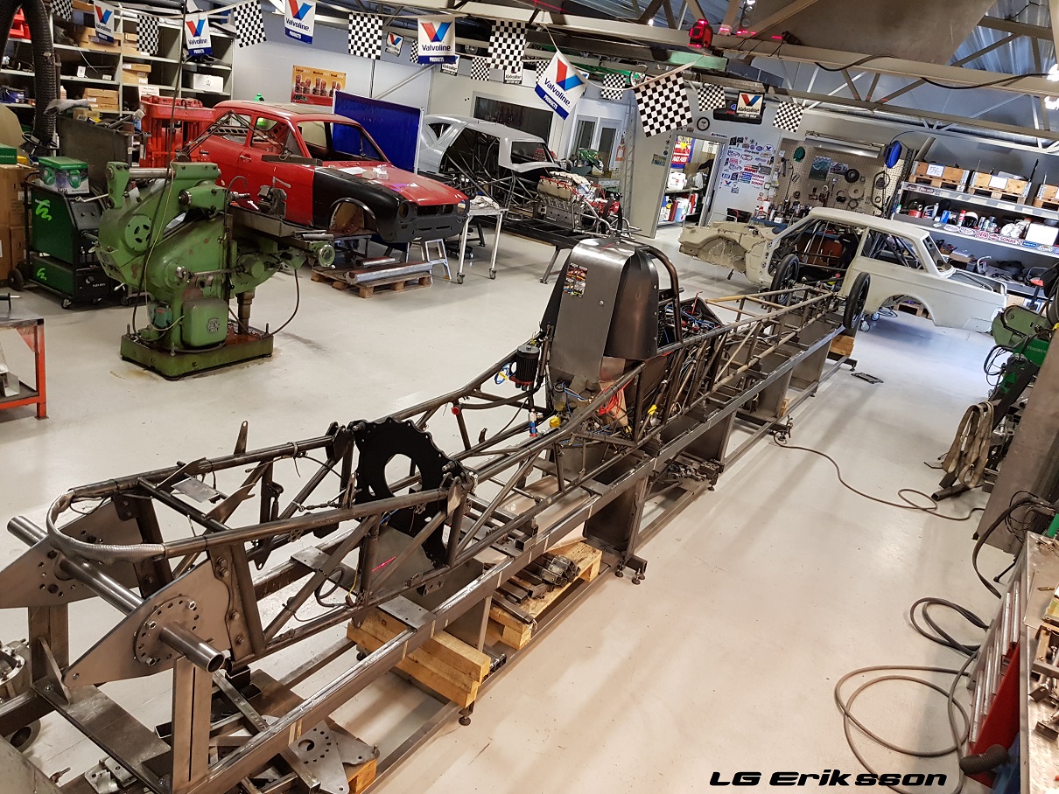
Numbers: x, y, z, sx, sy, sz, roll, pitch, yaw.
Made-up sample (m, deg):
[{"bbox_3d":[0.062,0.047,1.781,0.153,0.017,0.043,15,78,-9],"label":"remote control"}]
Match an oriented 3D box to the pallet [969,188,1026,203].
[{"bbox_3d":[7.488,-3.235,12.761,0.800,0.144,1.200,20,22,24],"label":"pallet"}]

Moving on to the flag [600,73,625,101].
[{"bbox_3d":[1.061,-3.907,10.017,0.300,0.285,0.020,20,23,27],"label":"flag"}]

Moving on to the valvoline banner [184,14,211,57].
[{"bbox_3d":[-2.864,-3.139,6.892,0.320,0.325,0.020,7,16,31],"label":"valvoline banner"}]

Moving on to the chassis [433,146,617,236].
[{"bbox_3d":[-0.177,-3.162,11.523,3.724,0.970,1.200,23,23,31],"label":"chassis"}]

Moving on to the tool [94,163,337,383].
[{"bbox_3d":[-2.395,-0.961,5.971,1.420,1.510,1.700,21,23,27],"label":"tool"}]

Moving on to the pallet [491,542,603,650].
[{"bbox_3d":[-0.081,0.831,3.833,0.600,0.144,0.800,20,22,25],"label":"pallet"}]

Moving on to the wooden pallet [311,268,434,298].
[{"bbox_3d":[-1.830,-1.402,9.339,0.800,0.144,1.200,20,22,24],"label":"wooden pallet"}]

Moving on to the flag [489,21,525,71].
[{"bbox_3d":[-0.210,-3.303,7.470,0.050,0.408,0.492,-9,27,-43],"label":"flag"}]

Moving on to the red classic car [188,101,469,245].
[{"bbox_3d":[-2.717,-2.900,9.978,3.900,1.150,1.570,20,23,24],"label":"red classic car"}]

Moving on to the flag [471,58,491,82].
[{"bbox_3d":[-0.668,-4.521,10.958,0.300,0.285,0.020,17,21,28],"label":"flag"}]

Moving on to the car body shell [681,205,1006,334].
[{"bbox_3d":[4.711,-2.145,12.073,4.564,1.245,1.700,20,22,25],"label":"car body shell"}]

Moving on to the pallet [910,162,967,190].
[{"bbox_3d":[6.754,-3.575,12.976,0.800,0.345,1.200,21,23,27],"label":"pallet"}]

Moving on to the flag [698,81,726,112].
[{"bbox_3d":[2.160,-3.540,9.413,0.300,0.280,0.020,-2,12,33],"label":"flag"}]

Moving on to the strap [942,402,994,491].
[{"bbox_3d":[3.497,0.379,6.322,0.250,0.680,0.300,21,23,27],"label":"strap"}]

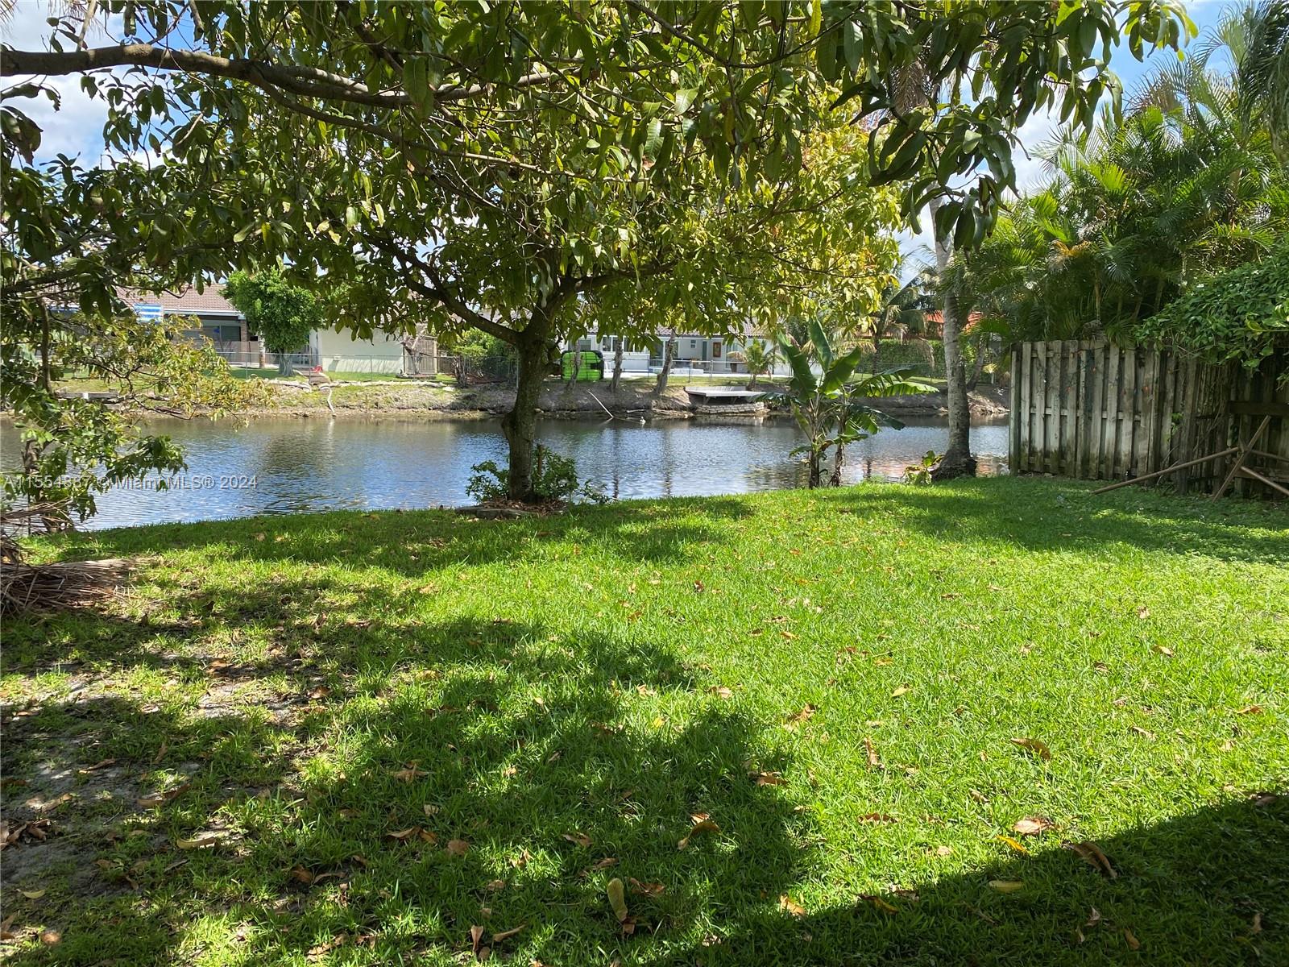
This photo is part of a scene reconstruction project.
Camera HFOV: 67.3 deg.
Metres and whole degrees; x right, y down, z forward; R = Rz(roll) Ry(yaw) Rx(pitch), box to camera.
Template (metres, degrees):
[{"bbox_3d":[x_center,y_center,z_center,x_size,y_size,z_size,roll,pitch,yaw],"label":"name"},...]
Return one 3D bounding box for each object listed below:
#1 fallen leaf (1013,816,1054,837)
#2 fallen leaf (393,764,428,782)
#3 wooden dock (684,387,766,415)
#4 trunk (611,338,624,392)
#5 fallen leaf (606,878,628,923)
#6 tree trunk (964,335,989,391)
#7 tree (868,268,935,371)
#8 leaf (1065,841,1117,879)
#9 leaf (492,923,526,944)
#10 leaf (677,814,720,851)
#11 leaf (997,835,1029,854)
[{"bbox_3d":[1.319,1.162,3.272,0.135,0.040,0.080,0,8,0],"label":"fallen leaf"},{"bbox_3d":[-0.894,1.105,3.689,0.130,0.035,0.080,0,8,0],"label":"fallen leaf"},{"bbox_3d":[3.626,-3.671,43.300,3.400,1.100,2.200,0,8,0],"label":"wooden dock"},{"bbox_3d":[-1.348,-5.916,48.000,0.600,2.896,0.500,0,8,0],"label":"trunk"},{"bbox_3d":[-0.077,1.201,2.788,0.055,0.050,0.177,-1,8,-9],"label":"fallen leaf"},{"bbox_3d":[15.594,-5.656,45.500,1.000,2.600,0.600,0,8,0],"label":"tree trunk"},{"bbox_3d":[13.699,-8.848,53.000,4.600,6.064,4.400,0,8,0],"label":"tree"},{"bbox_3d":[1.388,1.170,3.008,0.075,0.050,0.199,-3,8,-21],"label":"leaf"},{"bbox_3d":[-0.369,1.222,2.631,0.102,0.030,0.035,-6,10,-39],"label":"leaf"},{"bbox_3d":[0.179,1.146,3.181,0.171,0.065,0.080,-7,10,-40],"label":"leaf"},{"bbox_3d":[1.180,1.157,3.103,0.040,0.030,0.117,-5,10,-35],"label":"leaf"}]

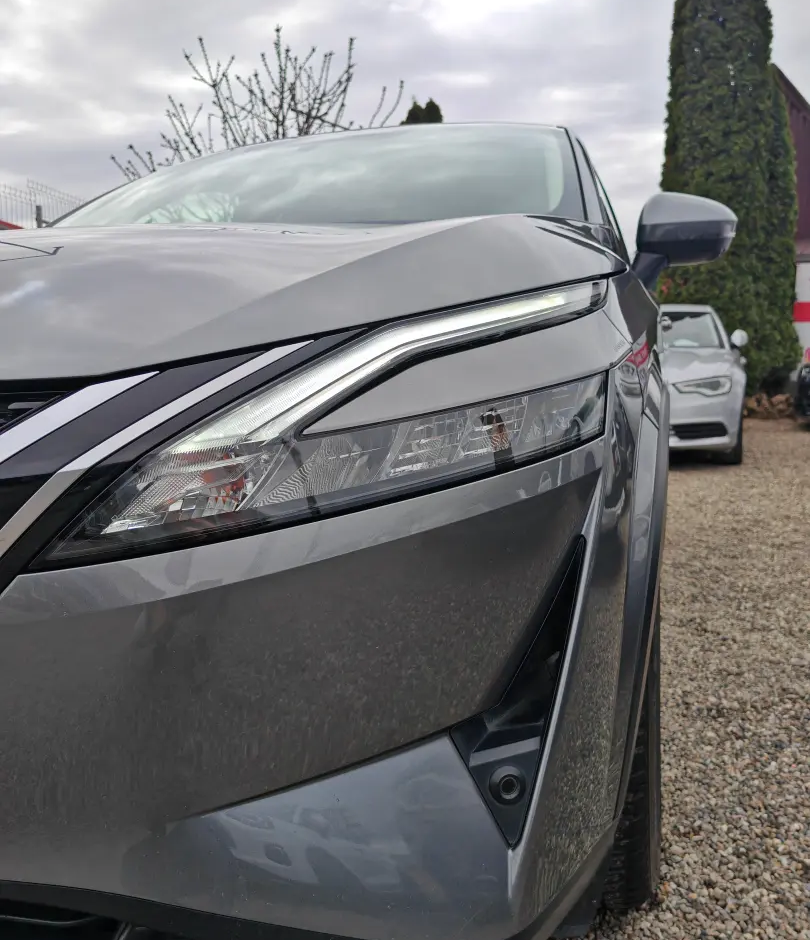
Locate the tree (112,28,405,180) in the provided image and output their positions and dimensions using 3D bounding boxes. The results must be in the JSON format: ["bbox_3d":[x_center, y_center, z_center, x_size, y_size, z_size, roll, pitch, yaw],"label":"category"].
[{"bbox_3d":[-1.639,-2.500,8.755,3.300,4.400,3.200,0,7,0],"label":"tree"}]

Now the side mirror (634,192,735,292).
[{"bbox_3d":[0.692,-0.566,2.000,0.250,0.225,0.180,2,8,19],"label":"side mirror"}]

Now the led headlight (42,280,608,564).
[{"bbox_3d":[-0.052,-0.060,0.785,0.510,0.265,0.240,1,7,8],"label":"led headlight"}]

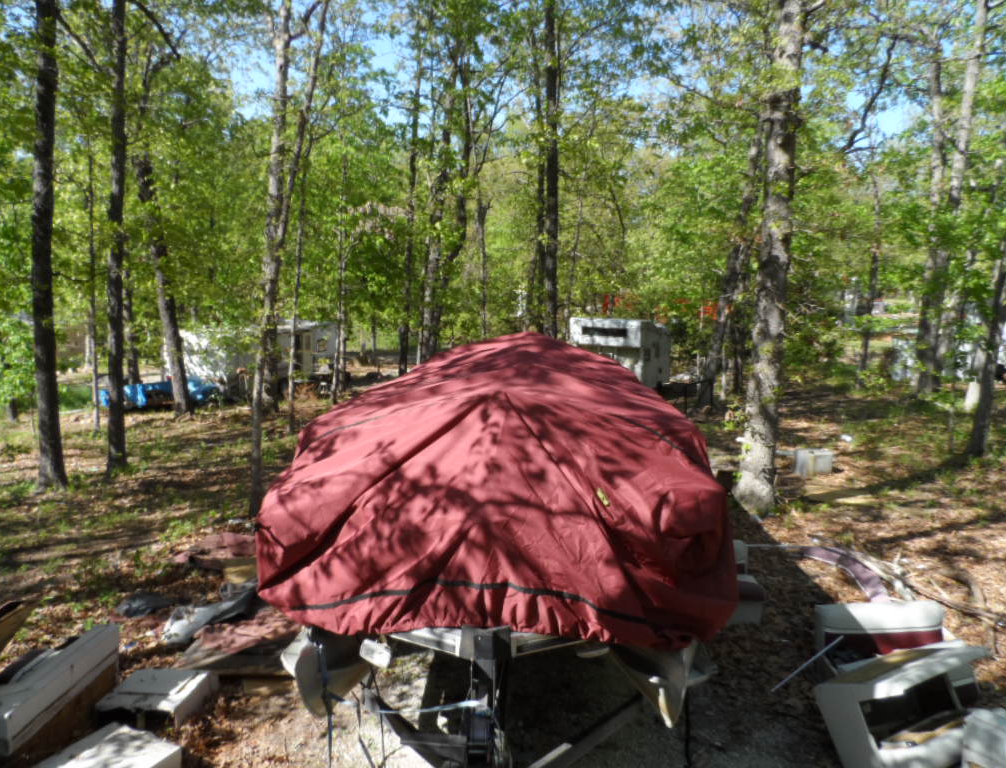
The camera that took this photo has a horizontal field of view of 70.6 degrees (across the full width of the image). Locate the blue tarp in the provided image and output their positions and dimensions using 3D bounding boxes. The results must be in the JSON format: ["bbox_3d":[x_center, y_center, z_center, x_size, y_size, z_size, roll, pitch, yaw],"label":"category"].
[{"bbox_3d":[-12.400,0.302,25.500,3.900,1.100,1.800,0,4,0],"label":"blue tarp"}]

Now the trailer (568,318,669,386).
[{"bbox_3d":[4.000,-1.026,23.700,2.250,2.300,3.200,2,4,27],"label":"trailer"}]

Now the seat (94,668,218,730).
[{"bbox_3d":[-2.490,2.267,5.140,0.560,0.160,0.580,0,4,0],"label":"seat"}]

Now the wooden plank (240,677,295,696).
[{"bbox_3d":[-1.770,2.270,5.380,0.420,0.100,0.140,0,4,0],"label":"wooden plank"}]

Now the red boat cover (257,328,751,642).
[{"bbox_3d":[0.150,0.314,6.400,2.500,1.500,6.000,0,4,4],"label":"red boat cover"}]

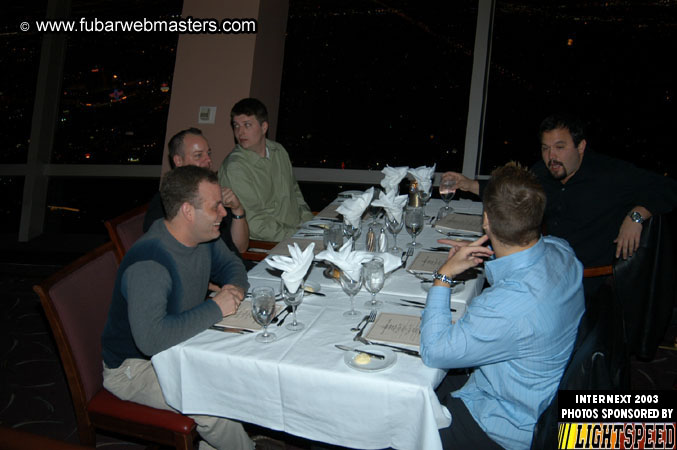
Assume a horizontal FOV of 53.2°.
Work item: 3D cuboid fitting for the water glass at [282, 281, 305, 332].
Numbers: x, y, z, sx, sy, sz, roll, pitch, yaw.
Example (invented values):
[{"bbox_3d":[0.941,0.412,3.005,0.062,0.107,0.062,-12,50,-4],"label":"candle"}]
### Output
[{"bbox_3d":[-0.148,0.260,2.252,0.076,0.178,0.076,-4,19,-4],"label":"water glass"}]

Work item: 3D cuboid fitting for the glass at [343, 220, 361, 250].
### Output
[{"bbox_3d":[0.070,0.055,3.012,0.081,0.182,0.081,5,18,17],"label":"glass"}]

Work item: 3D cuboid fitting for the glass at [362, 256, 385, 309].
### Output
[{"bbox_3d":[0.125,0.205,2.393,0.079,0.170,0.079,-1,19,3],"label":"glass"}]

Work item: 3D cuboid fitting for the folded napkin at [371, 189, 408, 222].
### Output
[{"bbox_3d":[0.215,-0.080,2.850,0.160,0.135,0.120,-1,19,4],"label":"folded napkin"}]

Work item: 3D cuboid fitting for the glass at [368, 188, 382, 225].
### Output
[{"bbox_3d":[0.174,-0.083,3.224,0.079,0.170,0.079,-1,19,3],"label":"glass"}]

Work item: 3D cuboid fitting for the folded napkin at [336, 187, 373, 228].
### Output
[{"bbox_3d":[0.074,-0.076,2.974,0.162,0.177,0.120,0,17,1],"label":"folded napkin"}]

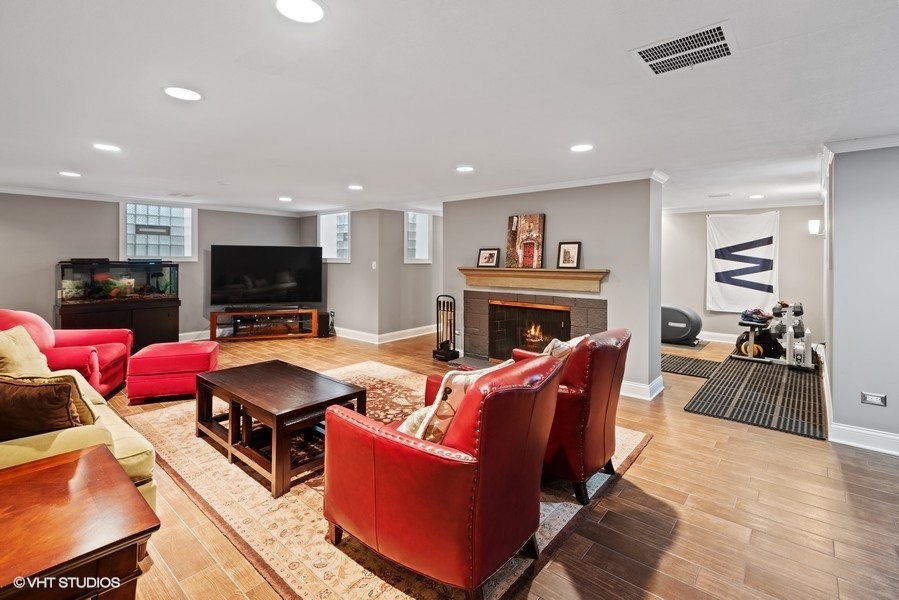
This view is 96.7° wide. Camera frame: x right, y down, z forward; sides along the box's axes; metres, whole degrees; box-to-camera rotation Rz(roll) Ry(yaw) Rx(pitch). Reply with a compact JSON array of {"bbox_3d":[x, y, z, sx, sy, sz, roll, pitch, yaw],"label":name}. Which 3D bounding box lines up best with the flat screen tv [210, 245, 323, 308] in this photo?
[{"bbox_3d":[-3.011,-0.414,6.678,1.670,0.955,0.070,-2,4,-22],"label":"flat screen tv"}]

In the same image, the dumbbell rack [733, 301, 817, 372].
[{"bbox_3d":[4.267,0.416,5.276,0.840,0.740,0.550,4,6,40],"label":"dumbbell rack"}]

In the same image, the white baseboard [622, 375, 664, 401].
[{"bbox_3d":[1.868,0.844,4.026,0.400,0.155,0.420,4,6,40],"label":"white baseboard"}]

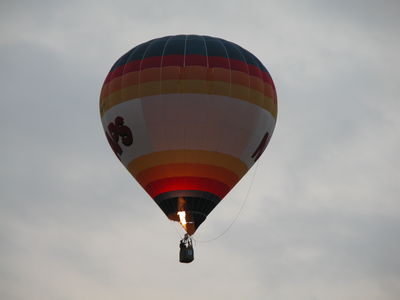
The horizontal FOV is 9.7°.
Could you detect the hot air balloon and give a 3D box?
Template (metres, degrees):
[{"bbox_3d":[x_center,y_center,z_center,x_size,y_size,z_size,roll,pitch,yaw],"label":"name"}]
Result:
[{"bbox_3d":[-1.120,0.030,213.000,16.200,20.900,16.200,0,-14,0],"label":"hot air balloon"}]

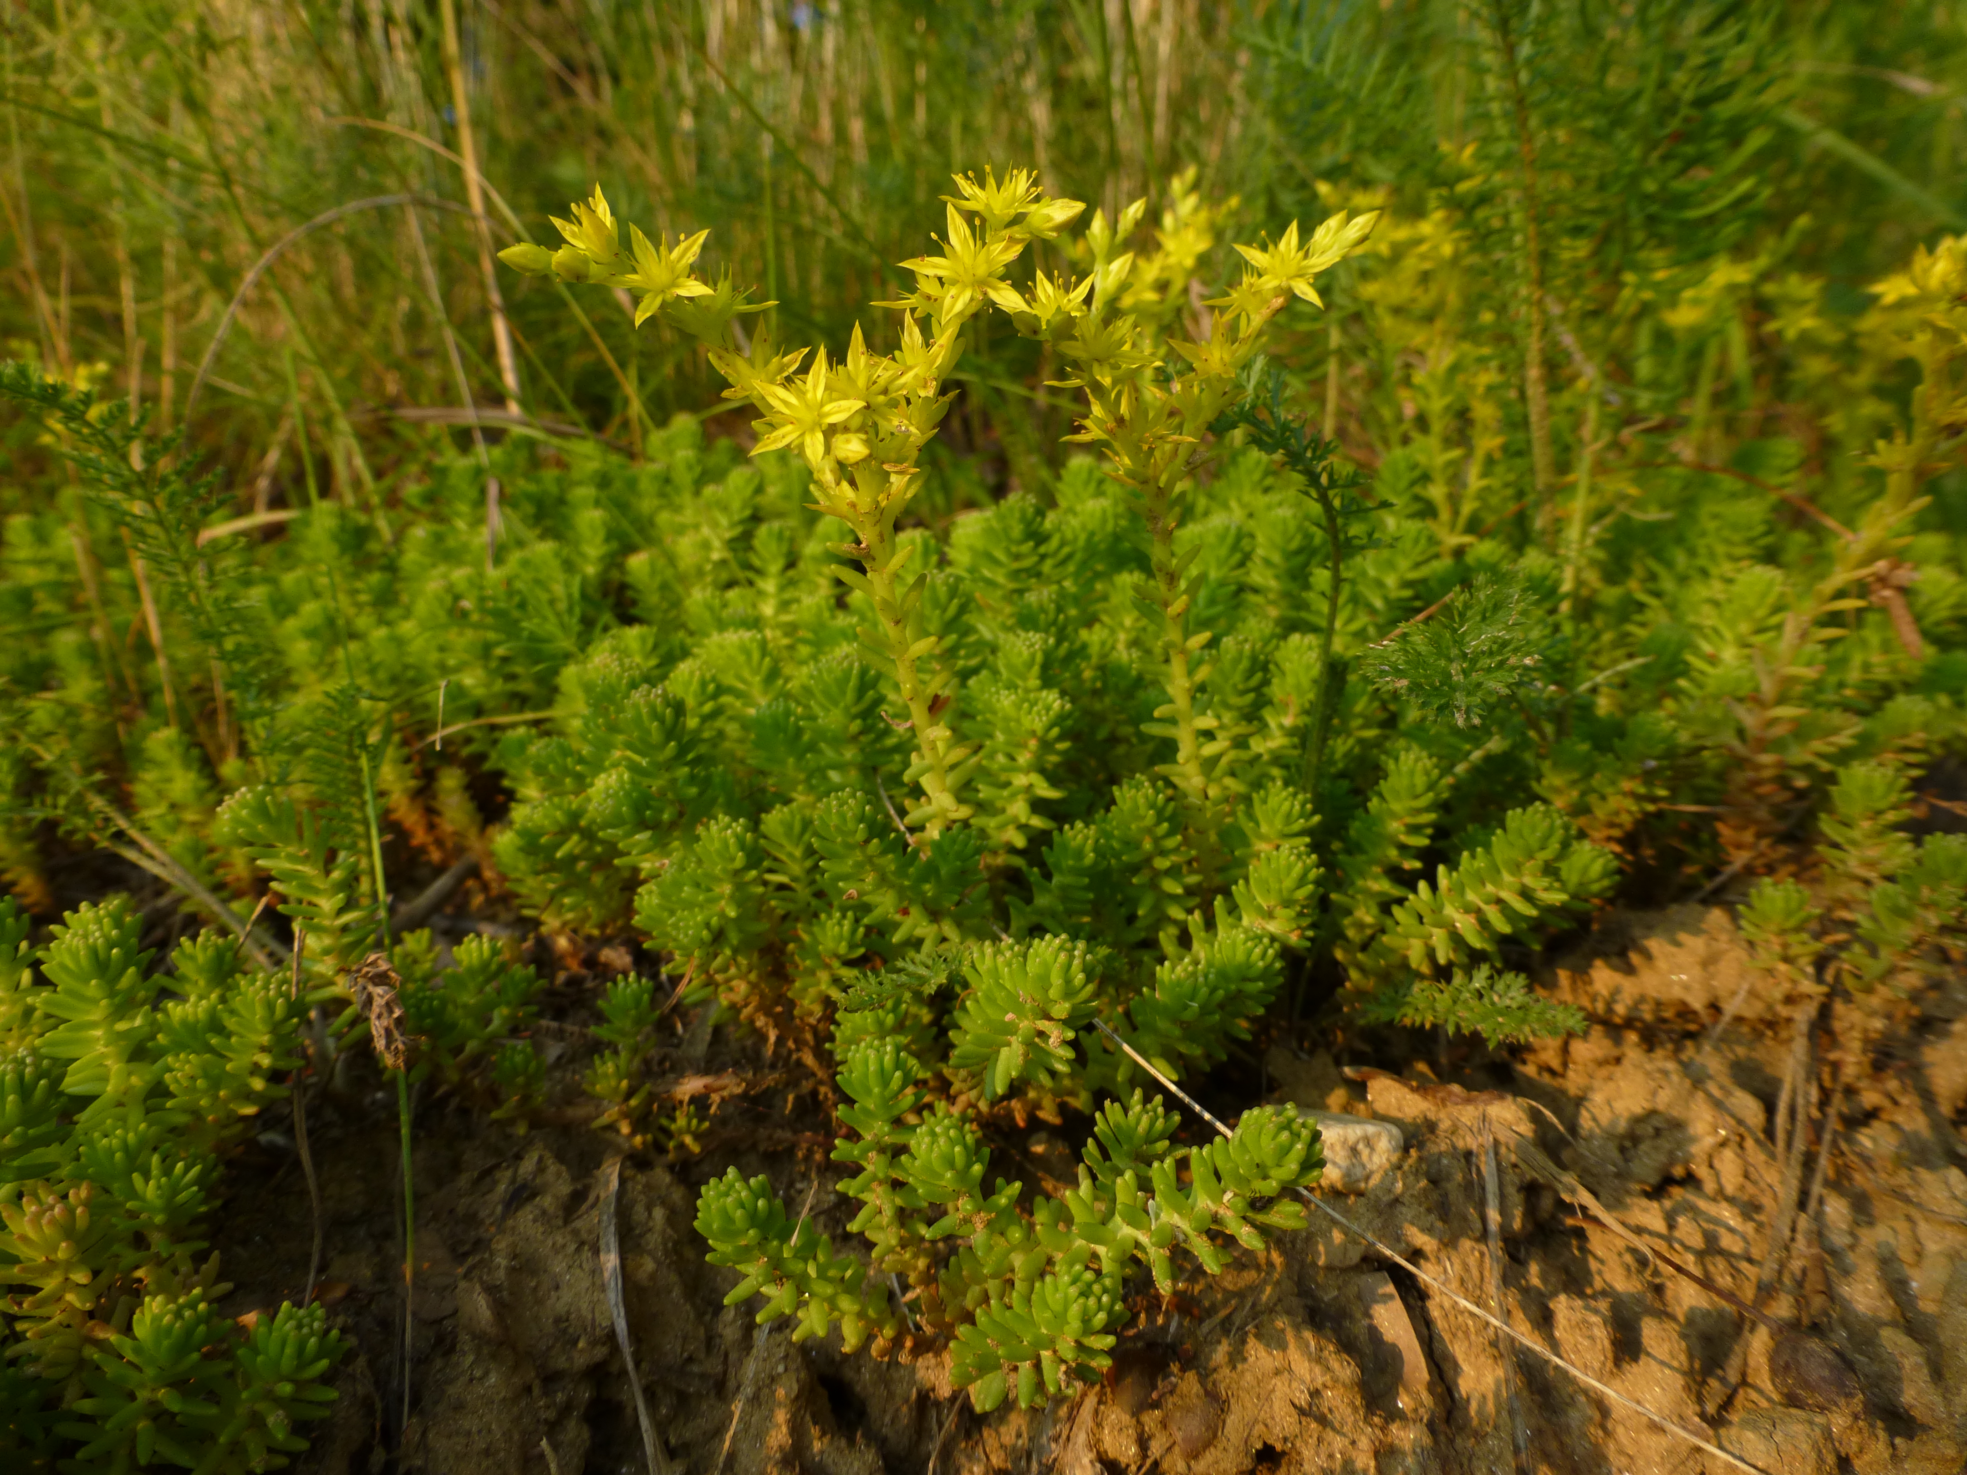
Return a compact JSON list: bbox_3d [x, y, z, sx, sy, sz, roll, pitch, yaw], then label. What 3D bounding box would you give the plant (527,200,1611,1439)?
[{"bbox_3d":[0.011,-0.005,0.172,0.148,0.116,0.122,0,20,0],"label":"plant"}]

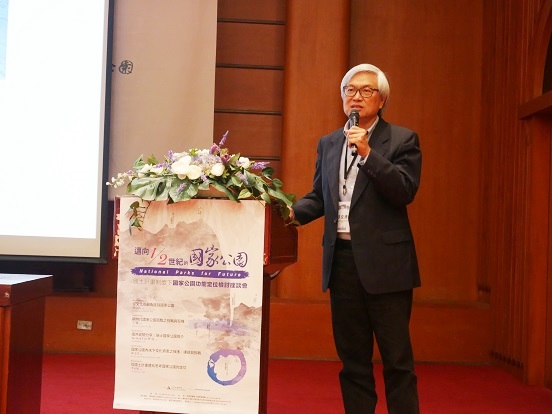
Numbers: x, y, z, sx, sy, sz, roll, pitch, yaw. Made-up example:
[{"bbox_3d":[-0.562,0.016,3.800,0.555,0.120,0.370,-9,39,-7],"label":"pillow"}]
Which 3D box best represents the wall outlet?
[{"bbox_3d":[-1.592,0.987,8.500,0.118,0.072,0.012,4,-2,-4],"label":"wall outlet"}]

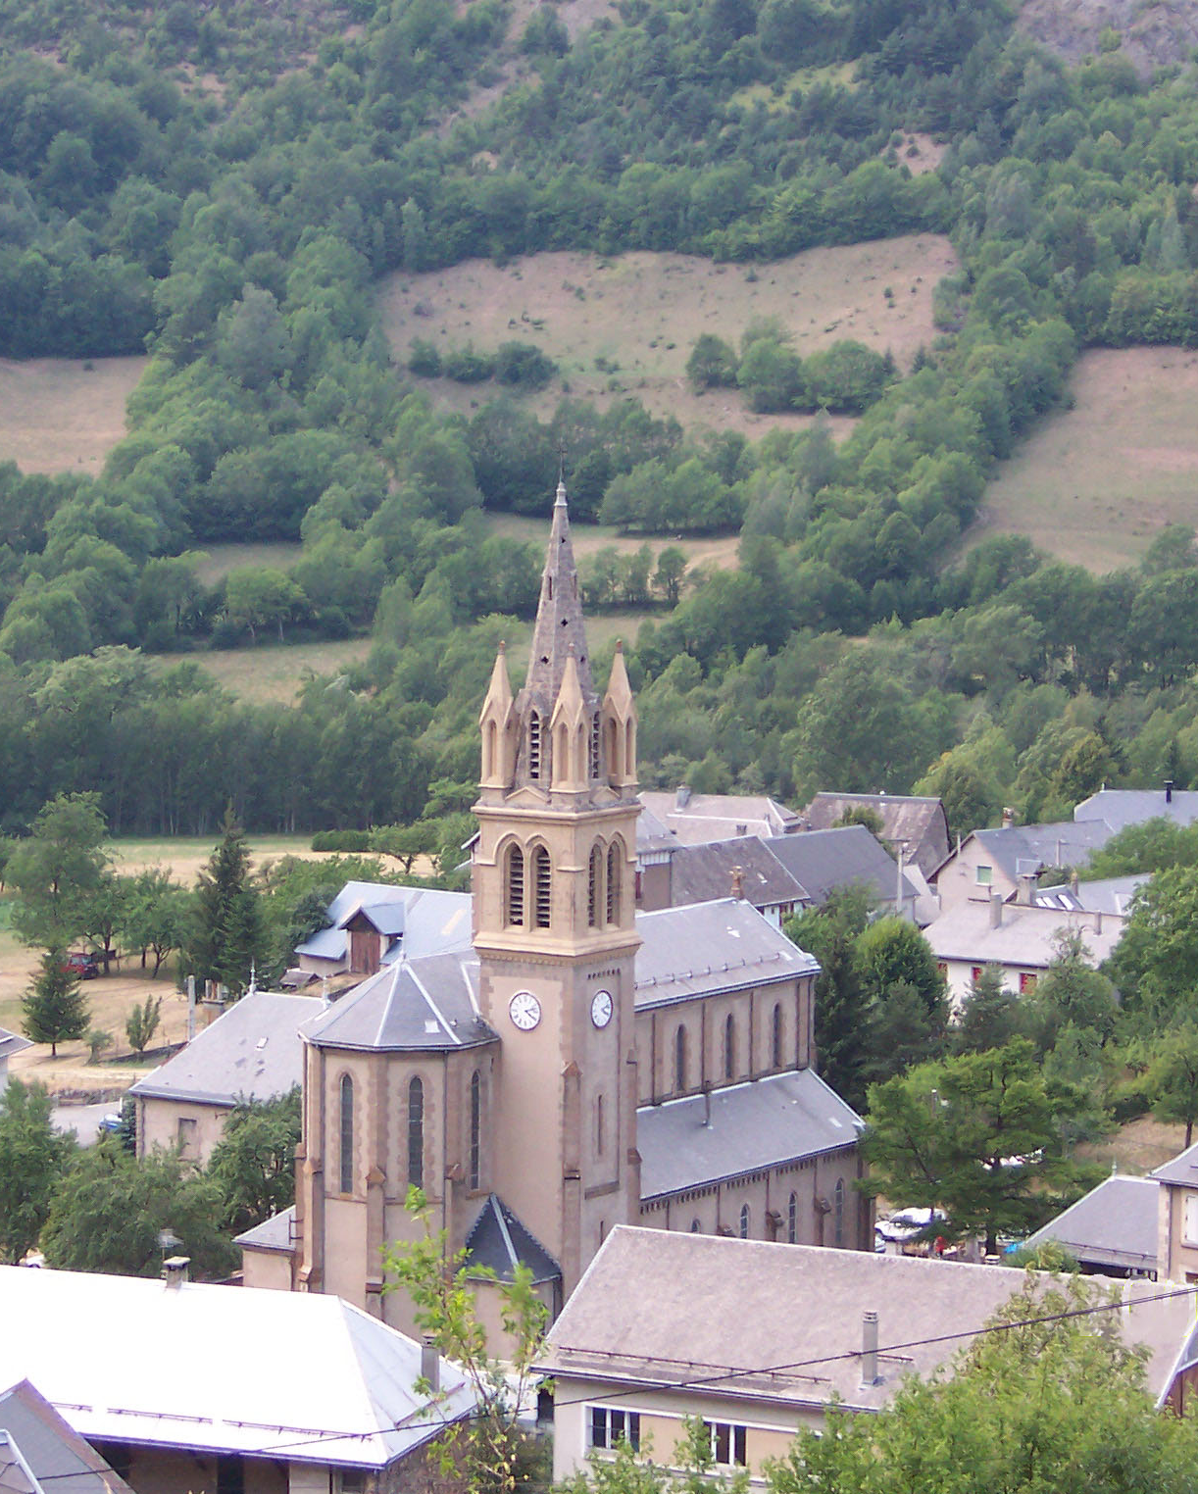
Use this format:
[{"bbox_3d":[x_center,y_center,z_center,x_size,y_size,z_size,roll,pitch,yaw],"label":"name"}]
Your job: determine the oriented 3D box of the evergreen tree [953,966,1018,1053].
[{"bbox_3d":[22.700,15.880,331.000,3.800,6.070,3.800,1,6,0],"label":"evergreen tree"}]

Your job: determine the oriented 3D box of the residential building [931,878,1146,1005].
[{"bbox_3d":[26.700,14.210,338.500,16.000,8.000,8.500,6,8,43],"label":"residential building"}]

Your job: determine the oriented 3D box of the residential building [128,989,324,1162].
[{"bbox_3d":[-15.700,17.820,287.700,13.800,9.930,9.100,5,7,35],"label":"residential building"}]

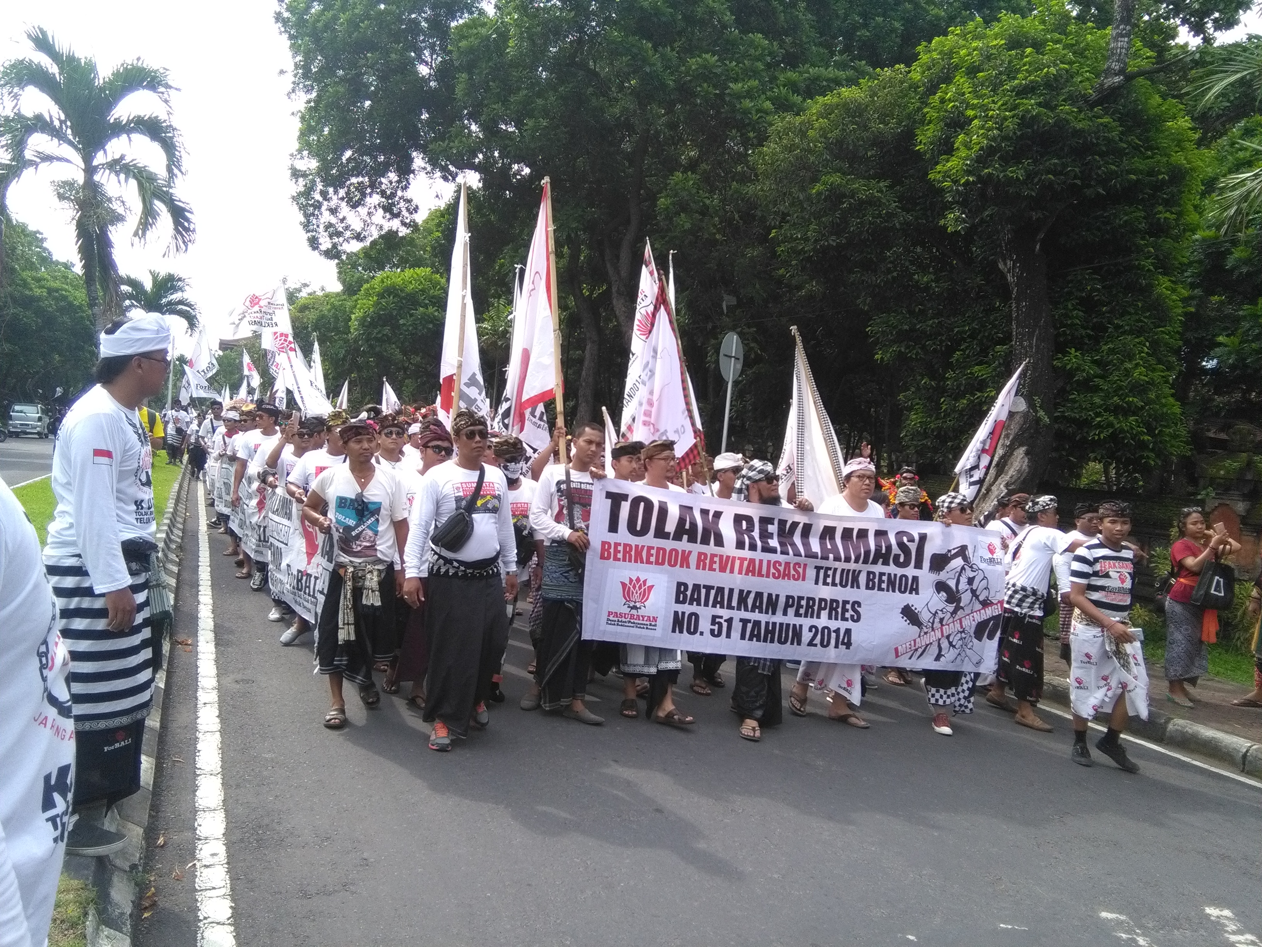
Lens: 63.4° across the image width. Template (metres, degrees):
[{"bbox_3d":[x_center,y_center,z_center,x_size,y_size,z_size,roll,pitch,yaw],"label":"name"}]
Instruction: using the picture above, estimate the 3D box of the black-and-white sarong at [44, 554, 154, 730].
[{"bbox_3d":[-1.664,0.527,3.200,0.350,0.570,0.410,5,2,-23],"label":"black-and-white sarong"}]

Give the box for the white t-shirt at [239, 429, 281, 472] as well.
[{"bbox_3d":[-3.572,-0.119,9.850,0.480,0.660,0.290,6,2,-11],"label":"white t-shirt"}]

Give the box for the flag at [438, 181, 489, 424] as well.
[{"bbox_3d":[-1.179,-1.172,7.200,0.350,1.750,0.250,4,2,-15],"label":"flag"}]

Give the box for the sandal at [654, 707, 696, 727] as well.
[{"bbox_3d":[0.270,1.499,6.270,0.265,0.090,0.105,6,2,19],"label":"sandal"}]

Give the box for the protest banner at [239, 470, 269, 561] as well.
[{"bbox_3d":[-3.620,0.402,9.800,0.150,0.850,2.000,5,2,-28],"label":"protest banner"}]

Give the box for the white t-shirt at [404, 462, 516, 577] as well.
[{"bbox_3d":[-0.938,0.251,5.600,0.540,0.620,0.300,4,2,-27],"label":"white t-shirt"}]

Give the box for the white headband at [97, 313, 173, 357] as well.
[{"bbox_3d":[-1.624,-0.451,3.350,0.235,0.150,0.195,2,2,-21],"label":"white headband"}]

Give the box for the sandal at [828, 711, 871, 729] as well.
[{"bbox_3d":[1.426,1.606,6.650,0.270,0.085,0.100,7,2,31],"label":"sandal"}]

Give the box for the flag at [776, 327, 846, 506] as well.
[{"bbox_3d":[1.304,-0.390,7.400,0.520,1.330,0.300,6,2,10],"label":"flag"}]

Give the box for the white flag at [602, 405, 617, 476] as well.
[{"bbox_3d":[-0.154,-0.211,7.400,0.200,0.650,0.180,4,2,-23],"label":"white flag"}]

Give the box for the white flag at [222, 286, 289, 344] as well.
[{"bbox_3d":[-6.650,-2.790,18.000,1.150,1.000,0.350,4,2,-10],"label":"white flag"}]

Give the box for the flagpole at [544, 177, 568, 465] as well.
[{"bbox_3d":[-0.476,-0.667,6.800,0.050,2.600,0.050,-4,2,0],"label":"flagpole"}]

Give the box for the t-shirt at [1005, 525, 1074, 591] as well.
[{"bbox_3d":[2.988,0.627,7.500,0.360,0.530,0.440,5,2,-12],"label":"t-shirt"}]

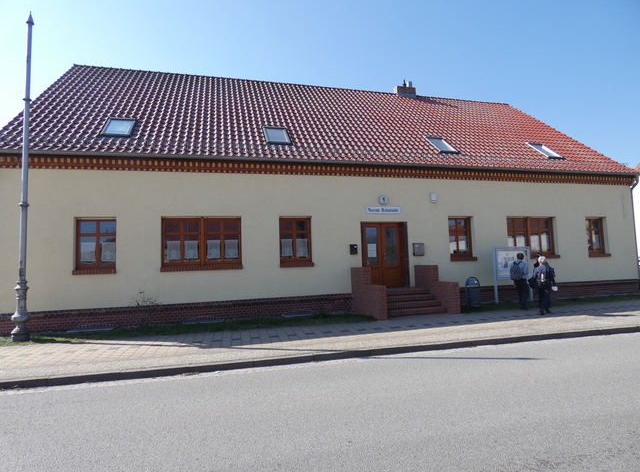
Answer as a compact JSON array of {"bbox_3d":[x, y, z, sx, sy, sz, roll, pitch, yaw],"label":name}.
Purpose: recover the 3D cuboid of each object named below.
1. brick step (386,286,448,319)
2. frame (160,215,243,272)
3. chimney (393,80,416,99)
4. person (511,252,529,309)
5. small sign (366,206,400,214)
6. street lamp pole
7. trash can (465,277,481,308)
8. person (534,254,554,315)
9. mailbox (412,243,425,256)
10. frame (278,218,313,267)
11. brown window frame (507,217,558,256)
[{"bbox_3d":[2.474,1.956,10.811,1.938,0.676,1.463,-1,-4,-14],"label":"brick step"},{"bbox_3d":[-3.383,0.211,10.693,2.242,1.532,0.190,-1,-4,-14],"label":"frame"},{"bbox_3d":[4.349,-7.422,19.013,1.021,0.961,0.515,-1,-4,-14],"label":"chimney"},{"bbox_3d":[6.077,1.373,11.183,0.480,1.698,0.500,2,-6,-44],"label":"person"},{"bbox_3d":[2.090,-0.838,12.044,1.220,0.241,0.050,-1,-4,-14],"label":"small sign"},{"bbox_3d":[-7.017,-1.549,8.822,0.328,7.955,0.328,-1,-4,-14],"label":"street lamp pole"},{"bbox_3d":[4.993,1.846,12.054,0.430,1.012,0.380,-1,-4,-14],"label":"trash can"},{"bbox_3d":[6.145,1.362,10.246,0.500,1.594,0.480,-5,-5,34],"label":"person"},{"bbox_3d":[3.228,0.464,12.168,0.397,0.412,0.150,-1,-4,-14],"label":"mailbox"},{"bbox_3d":[-0.733,0.177,11.358,1.071,1.532,0.190,-1,-4,-14],"label":"frame"},{"bbox_3d":[7.728,0.069,13.480,2.209,1.532,0.190,-1,-4,-14],"label":"brown window frame"}]

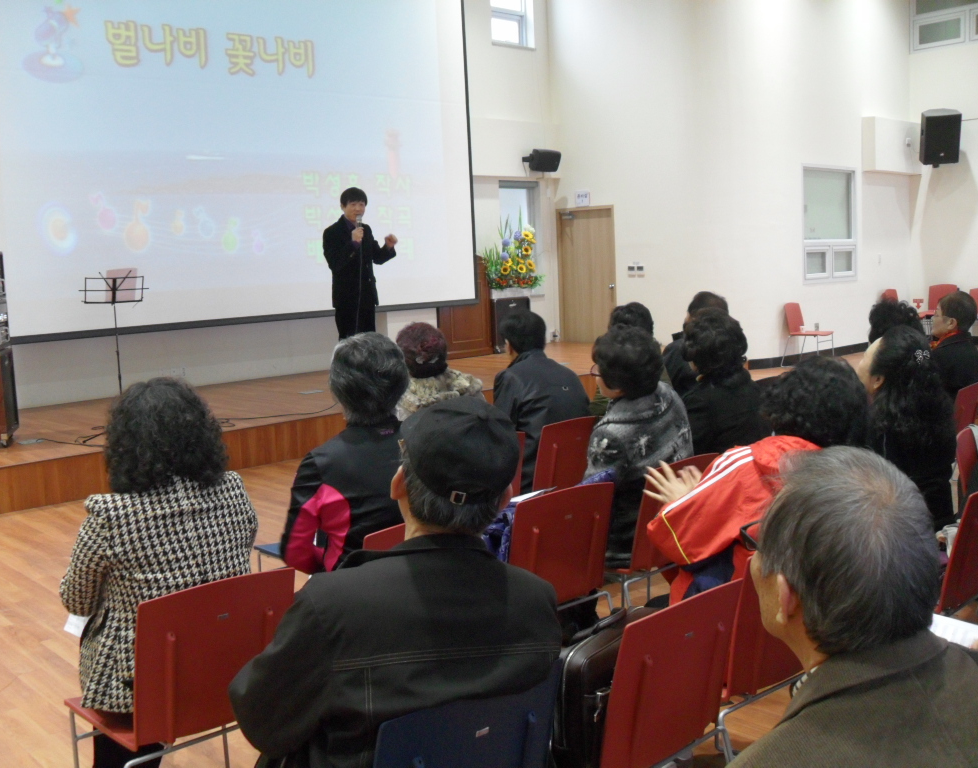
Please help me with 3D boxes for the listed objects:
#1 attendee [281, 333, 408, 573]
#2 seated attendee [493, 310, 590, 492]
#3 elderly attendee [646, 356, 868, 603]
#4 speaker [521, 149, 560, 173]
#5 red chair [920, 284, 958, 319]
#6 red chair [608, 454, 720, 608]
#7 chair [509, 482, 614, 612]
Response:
[{"bbox_3d":[-0.428,0.500,3.149,0.540,1.270,0.760,-7,8,-33],"label":"attendee"},{"bbox_3d":[0.109,0.293,4.857,0.530,1.240,0.780,-7,8,-35],"label":"seated attendee"},{"bbox_3d":[0.816,0.484,3.168,0.820,1.170,0.600,4,9,45],"label":"elderly attendee"},{"bbox_3d":[0.740,-3.057,14.195,0.330,0.250,0.270,-6,28,-27],"label":"speaker"},{"bbox_3d":[6.149,-0.922,14.070,0.460,0.800,0.520,3,9,42],"label":"red chair"},{"bbox_3d":[0.534,0.629,3.734,0.460,0.790,0.520,-8,9,-40],"label":"red chair"},{"bbox_3d":[0.133,0.725,3.578,0.440,0.810,0.510,-7,8,-35],"label":"chair"}]

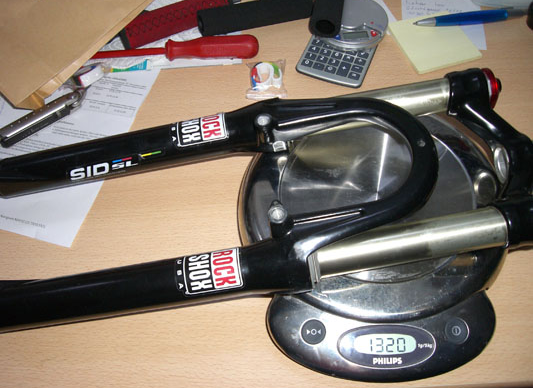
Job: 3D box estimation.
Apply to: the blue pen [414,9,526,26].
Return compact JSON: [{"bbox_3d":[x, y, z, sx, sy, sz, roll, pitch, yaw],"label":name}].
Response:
[{"bbox_3d":[0.230,-0.196,0.653,0.135,0.015,0.015,-6,58,-4],"label":"blue pen"}]

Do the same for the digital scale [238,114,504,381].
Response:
[{"bbox_3d":[0.090,0.021,0.497,0.231,0.054,0.260,0,58,0],"label":"digital scale"}]

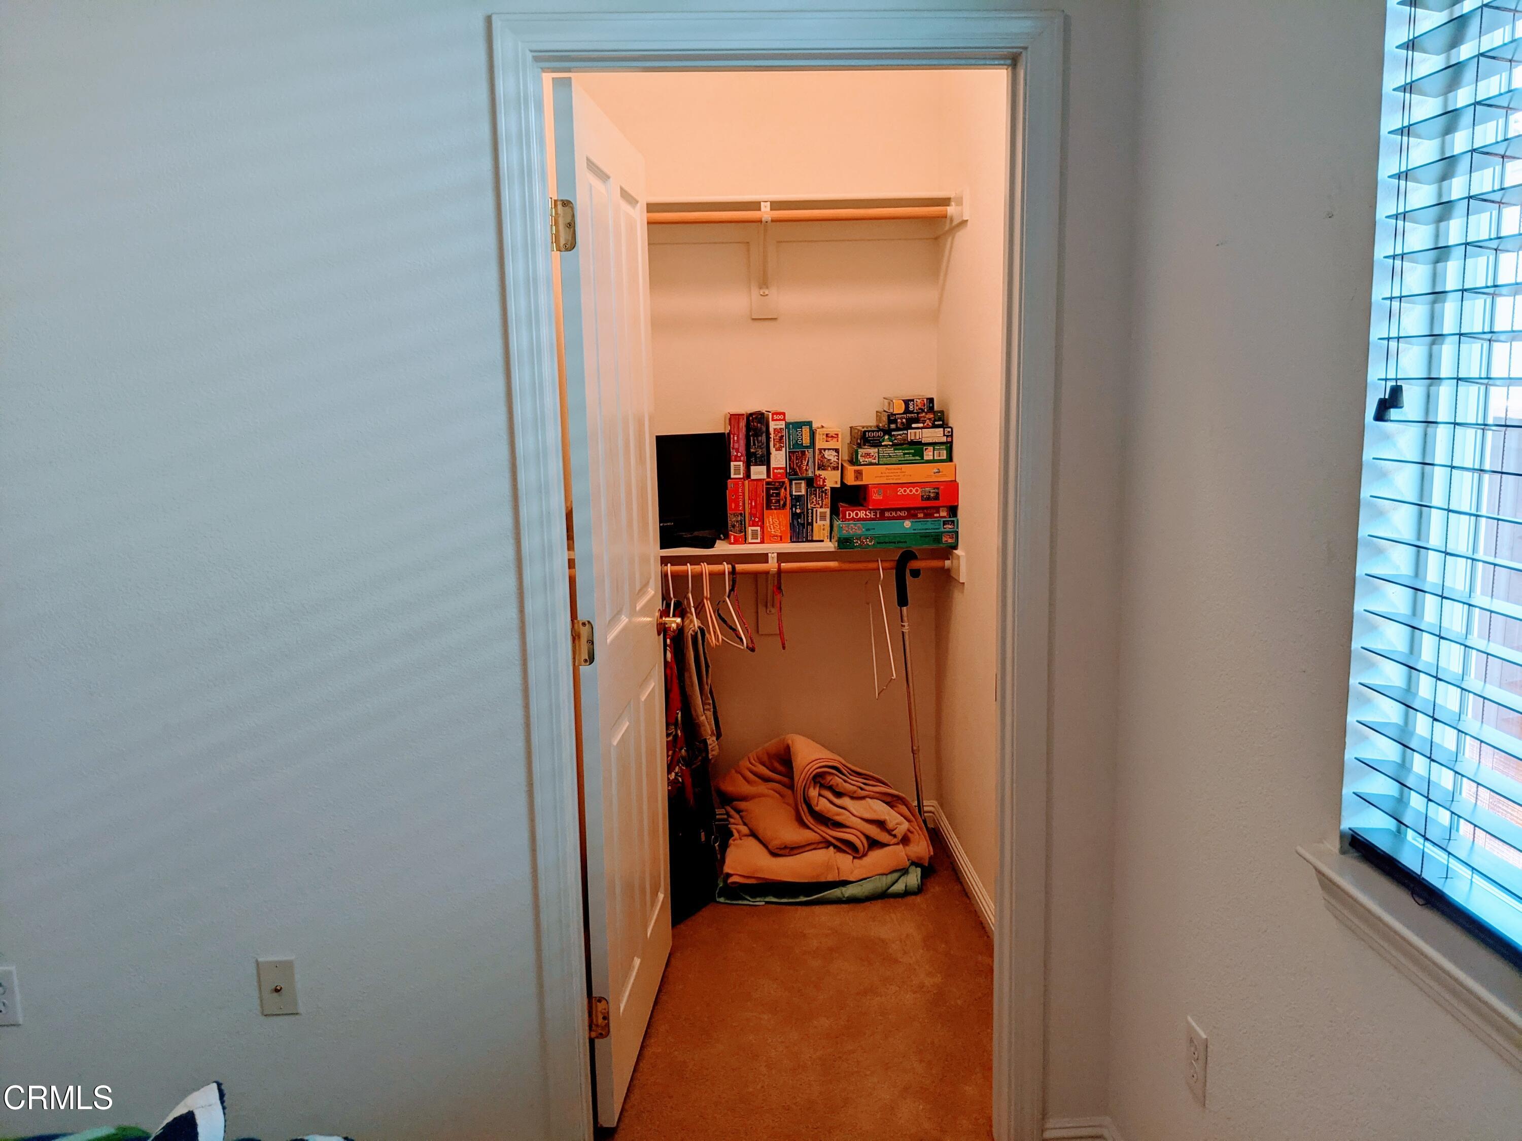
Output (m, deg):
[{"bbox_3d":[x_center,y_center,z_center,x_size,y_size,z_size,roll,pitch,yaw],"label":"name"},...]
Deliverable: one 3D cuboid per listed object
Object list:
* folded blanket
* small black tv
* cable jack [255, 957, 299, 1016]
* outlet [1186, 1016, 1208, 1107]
[{"bbox_3d":[0.185,0.696,3.674,0.635,0.385,0.410,-1,9,-2],"label":"folded blanket"},{"bbox_3d":[-0.303,-0.242,3.603,0.430,0.337,0.165,-6,10,-27],"label":"small black tv"},{"bbox_3d":[-0.898,0.775,2.210,0.070,0.115,0.013,-1,9,-2],"label":"cable jack"},{"bbox_3d":[0.681,0.769,1.859,0.008,0.115,0.070,-1,9,-2],"label":"outlet"}]

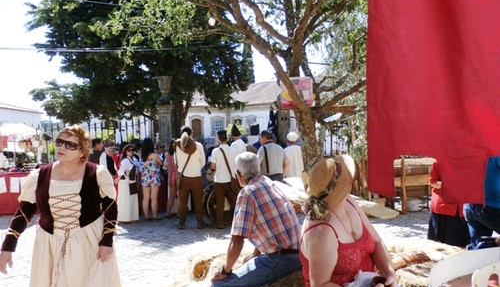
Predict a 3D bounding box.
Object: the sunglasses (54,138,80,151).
[{"bbox_3d":[-1.164,0.022,2.348,0.145,0.050,0.140,12,-10,8],"label":"sunglasses"}]

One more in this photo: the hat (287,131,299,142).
[{"bbox_3d":[0.753,-0.124,6.400,0.200,0.180,0.220,0,0,0],"label":"hat"}]

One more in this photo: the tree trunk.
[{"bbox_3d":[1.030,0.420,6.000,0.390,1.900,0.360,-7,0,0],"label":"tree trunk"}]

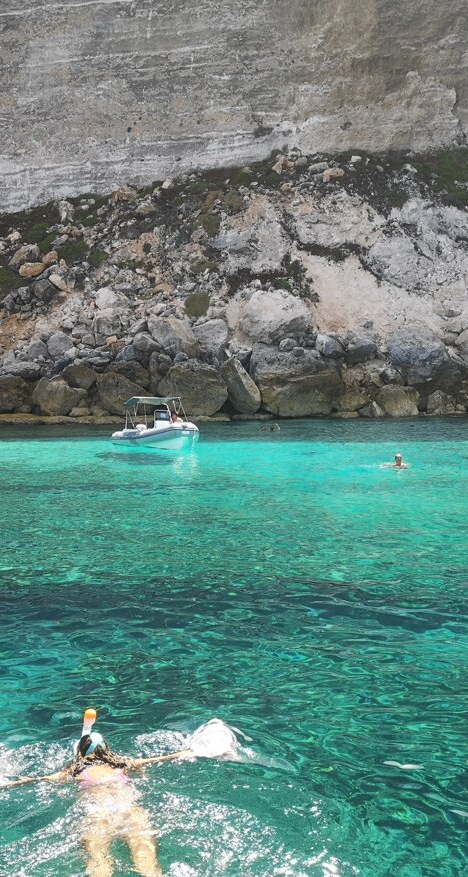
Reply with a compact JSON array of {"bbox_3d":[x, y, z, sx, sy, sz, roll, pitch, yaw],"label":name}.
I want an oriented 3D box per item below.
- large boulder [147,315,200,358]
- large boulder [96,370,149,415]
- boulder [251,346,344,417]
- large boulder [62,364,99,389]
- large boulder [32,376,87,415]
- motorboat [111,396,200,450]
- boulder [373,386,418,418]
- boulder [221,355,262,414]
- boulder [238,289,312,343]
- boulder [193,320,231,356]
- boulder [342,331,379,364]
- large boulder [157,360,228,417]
[{"bbox_3d":[-3.979,-6.635,60.000,3.320,3.040,2.740,-1,3,-11],"label":"large boulder"},{"bbox_3d":[-6.782,-2.798,55.500,3.285,2.676,2.792,0,3,-7],"label":"large boulder"},{"bbox_3d":[4.141,-3.717,59.500,6.000,4.565,4.500,0,3,4],"label":"boulder"},{"bbox_3d":[-9.737,-3.844,57.500,2.269,1.639,1.928,-1,3,-10],"label":"large boulder"},{"bbox_3d":[-10.232,-2.466,53.500,3.190,2.340,2.630,-1,3,-11],"label":"large boulder"},{"bbox_3d":[-2.882,-0.551,33.500,1.850,2.050,4.300,-3,4,-40],"label":"motorboat"},{"bbox_3d":[10.864,-2.393,61.000,2.980,2.170,2.460,-1,3,-11],"label":"boulder"},{"bbox_3d":[0.410,-3.340,57.500,2.567,3.655,2.647,0,3,0],"label":"boulder"},{"bbox_3d":[2.885,-8.763,65.000,5.272,3.847,4.217,0,3,3],"label":"boulder"},{"bbox_3d":[-1.449,-6.808,61.500,2.561,2.561,2.305,0,3,-1],"label":"boulder"},{"bbox_3d":[8.735,-6.166,63.000,2.550,2.580,2.230,-1,3,-11],"label":"boulder"},{"bbox_3d":[-2.593,-3.124,57.000,4.373,3.498,3.498,0,3,-3],"label":"large boulder"}]

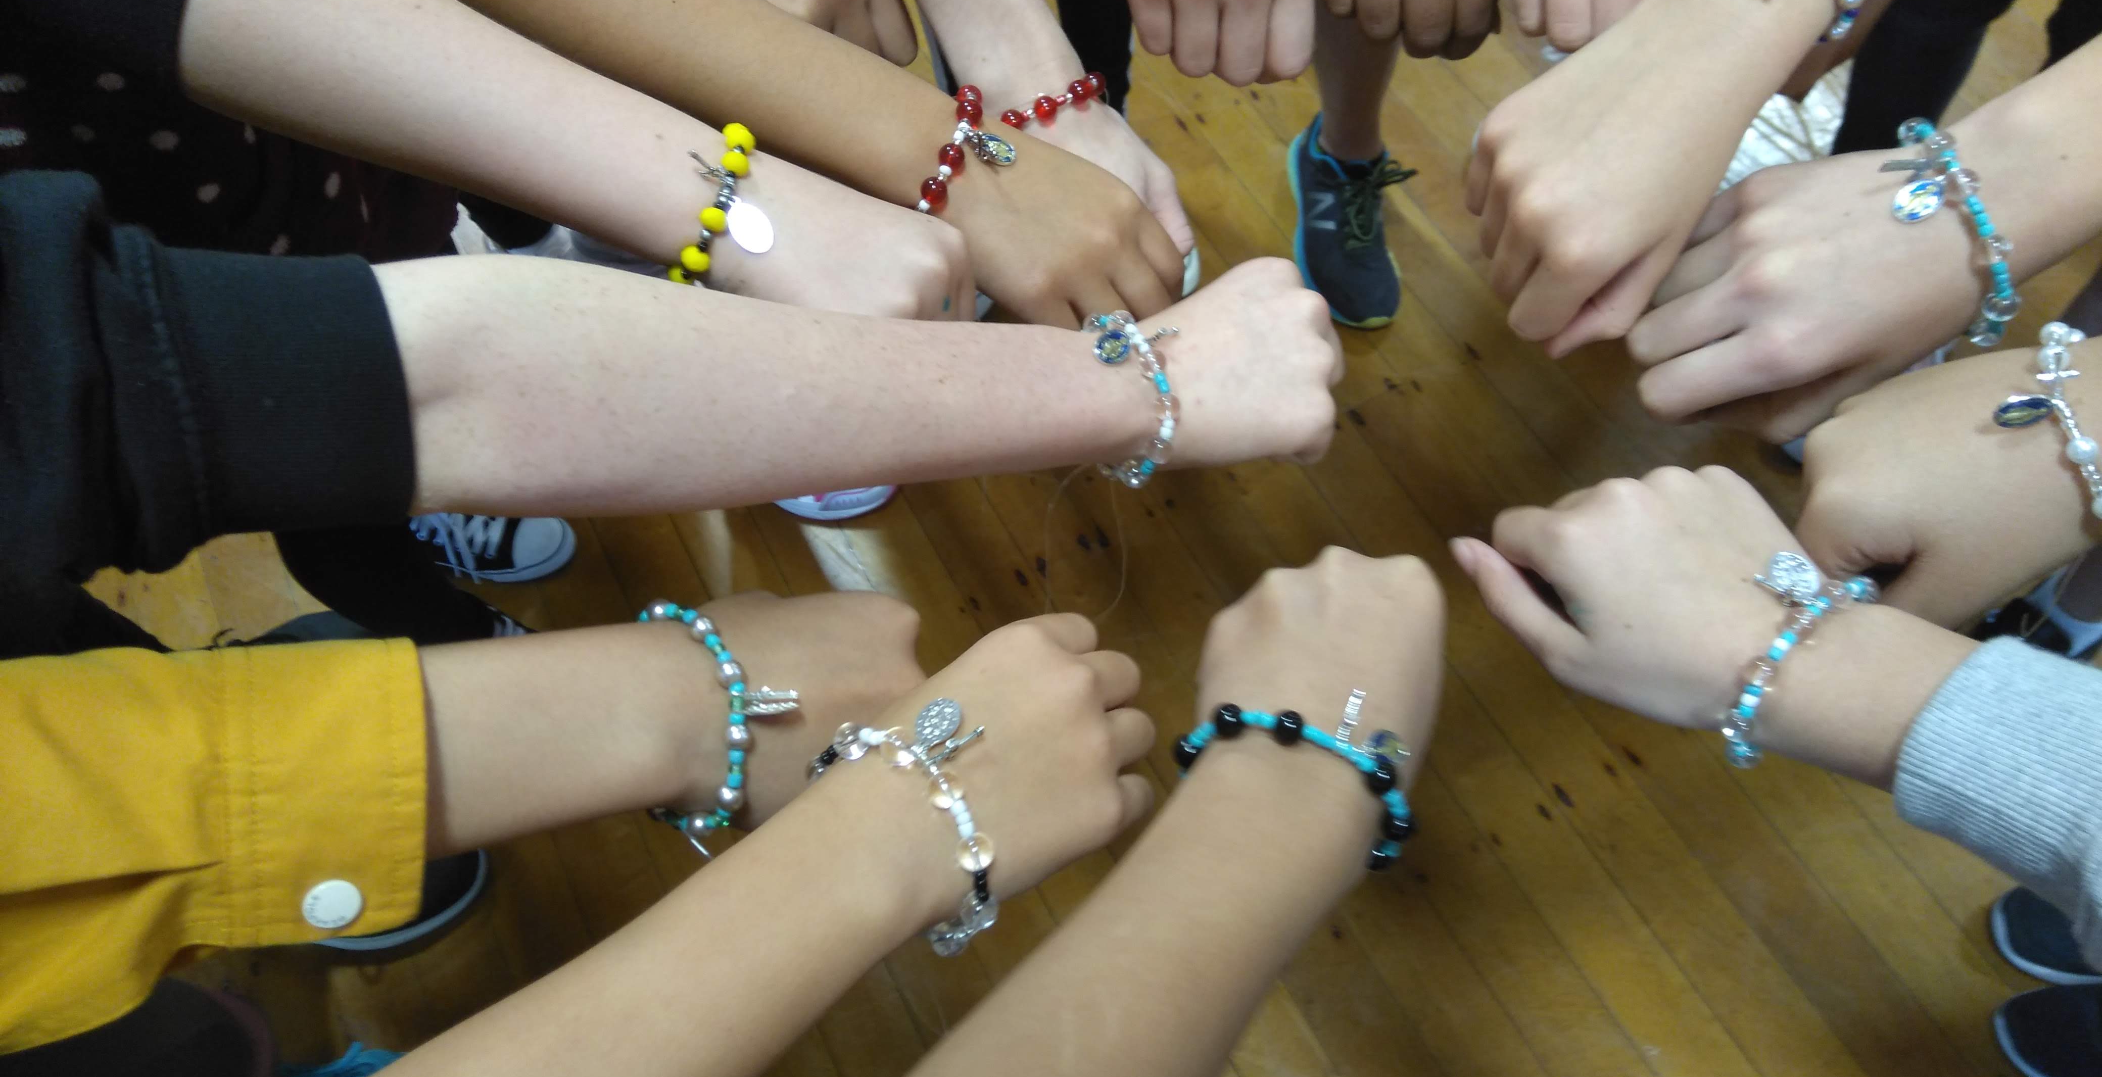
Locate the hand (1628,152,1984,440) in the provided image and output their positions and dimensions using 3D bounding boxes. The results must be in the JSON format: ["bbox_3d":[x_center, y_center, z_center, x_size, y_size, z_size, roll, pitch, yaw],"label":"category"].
[{"bbox_3d":[0.265,-0.085,0.445,0.105,0.055,0.075,-25,68,5],"label":"hand"}]

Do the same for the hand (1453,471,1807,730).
[{"bbox_3d":[0.195,0.021,0.430,0.080,0.052,0.100,-37,63,-13],"label":"hand"}]

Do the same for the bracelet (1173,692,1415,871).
[{"bbox_3d":[0.069,0.071,0.362,0.065,0.060,0.020,22,43,11],"label":"bracelet"}]

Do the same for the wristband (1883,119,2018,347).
[{"bbox_3d":[0.275,-0.093,0.390,0.020,0.056,0.068,-21,89,11],"label":"wristband"}]

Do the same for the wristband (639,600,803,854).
[{"bbox_3d":[-0.110,0.054,0.385,0.022,0.062,0.068,0,57,-47],"label":"wristband"}]

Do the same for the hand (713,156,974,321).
[{"bbox_3d":[-0.081,-0.102,0.490,0.100,0.050,0.074,17,65,-12],"label":"hand"}]

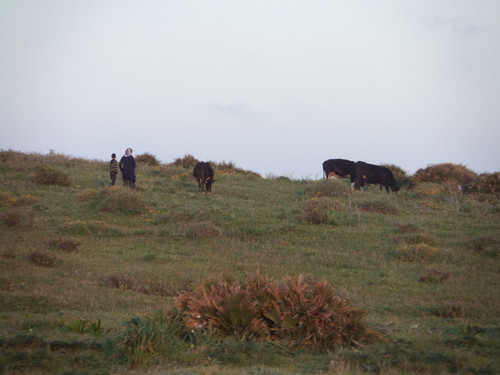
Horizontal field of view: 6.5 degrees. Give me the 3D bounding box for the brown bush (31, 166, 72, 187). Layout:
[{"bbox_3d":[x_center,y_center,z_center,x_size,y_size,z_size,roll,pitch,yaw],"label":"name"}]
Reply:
[{"bbox_3d":[-7.949,-0.441,177.000,1.631,0.745,1.387,0,-1,0],"label":"brown bush"}]

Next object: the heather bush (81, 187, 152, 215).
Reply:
[{"bbox_3d":[-4.382,0.424,144.000,2.212,0.848,1.880,0,-1,0],"label":"heather bush"}]

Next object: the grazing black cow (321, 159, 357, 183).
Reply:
[{"bbox_3d":[3.778,-0.506,175.500,1.770,1.235,0.620,0,-1,-6],"label":"grazing black cow"}]

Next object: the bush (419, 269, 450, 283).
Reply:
[{"bbox_3d":[3.465,1.653,83.000,0.601,0.263,0.511,0,-1,0],"label":"bush"}]

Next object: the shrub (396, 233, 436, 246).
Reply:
[{"bbox_3d":[4.370,1.365,116.000,1.018,0.342,0.866,0,-1,0],"label":"shrub"}]

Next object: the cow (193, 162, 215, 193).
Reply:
[{"bbox_3d":[-1.799,-0.387,171.000,0.750,1.180,2.050,0,-2,10],"label":"cow"}]

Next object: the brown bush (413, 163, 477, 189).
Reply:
[{"bbox_3d":[7.921,-0.489,180.000,2.606,1.027,2.000,0,-2,0],"label":"brown bush"}]

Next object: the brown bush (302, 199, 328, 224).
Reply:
[{"bbox_3d":[1.808,0.662,122.000,0.718,0.718,0.682,0,-1,0],"label":"brown bush"}]

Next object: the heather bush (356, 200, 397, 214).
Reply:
[{"bbox_3d":[3.808,0.597,132.000,1.254,0.418,0.941,0,-1,0],"label":"heather bush"}]

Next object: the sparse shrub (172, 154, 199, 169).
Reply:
[{"bbox_3d":[-2.919,-1.159,197.000,1.248,0.605,1.100,0,-2,0],"label":"sparse shrub"}]

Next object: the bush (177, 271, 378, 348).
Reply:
[{"bbox_3d":[0.400,1.711,62.000,2.890,1.066,2.312,0,-1,0],"label":"bush"}]

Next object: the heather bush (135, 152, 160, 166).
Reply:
[{"bbox_3d":[-4.569,-1.248,197.000,1.217,0.605,1.000,0,-2,0],"label":"heather bush"}]

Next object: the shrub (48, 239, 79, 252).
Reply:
[{"bbox_3d":[-4.743,1.483,113.000,0.794,0.333,0.675,0,-1,0],"label":"shrub"}]

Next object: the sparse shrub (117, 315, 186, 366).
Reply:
[{"bbox_3d":[-1.493,2.319,67.000,1.061,0.765,0.900,0,-2,0],"label":"sparse shrub"}]

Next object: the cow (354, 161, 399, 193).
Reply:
[{"bbox_3d":[4.980,-0.413,174.000,1.770,1.260,0.620,0,-1,-6],"label":"cow"}]

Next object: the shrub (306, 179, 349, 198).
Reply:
[{"bbox_3d":[2.805,0.036,160.000,1.665,0.702,1.300,0,-2,0],"label":"shrub"}]

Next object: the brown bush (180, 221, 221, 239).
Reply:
[{"bbox_3d":[-1.339,1.159,122.000,1.125,0.462,0.956,0,-1,0],"label":"brown bush"}]

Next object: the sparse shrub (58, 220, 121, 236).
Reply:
[{"bbox_3d":[-4.684,1.197,129.000,1.810,0.438,1.400,0,-1,0],"label":"sparse shrub"}]

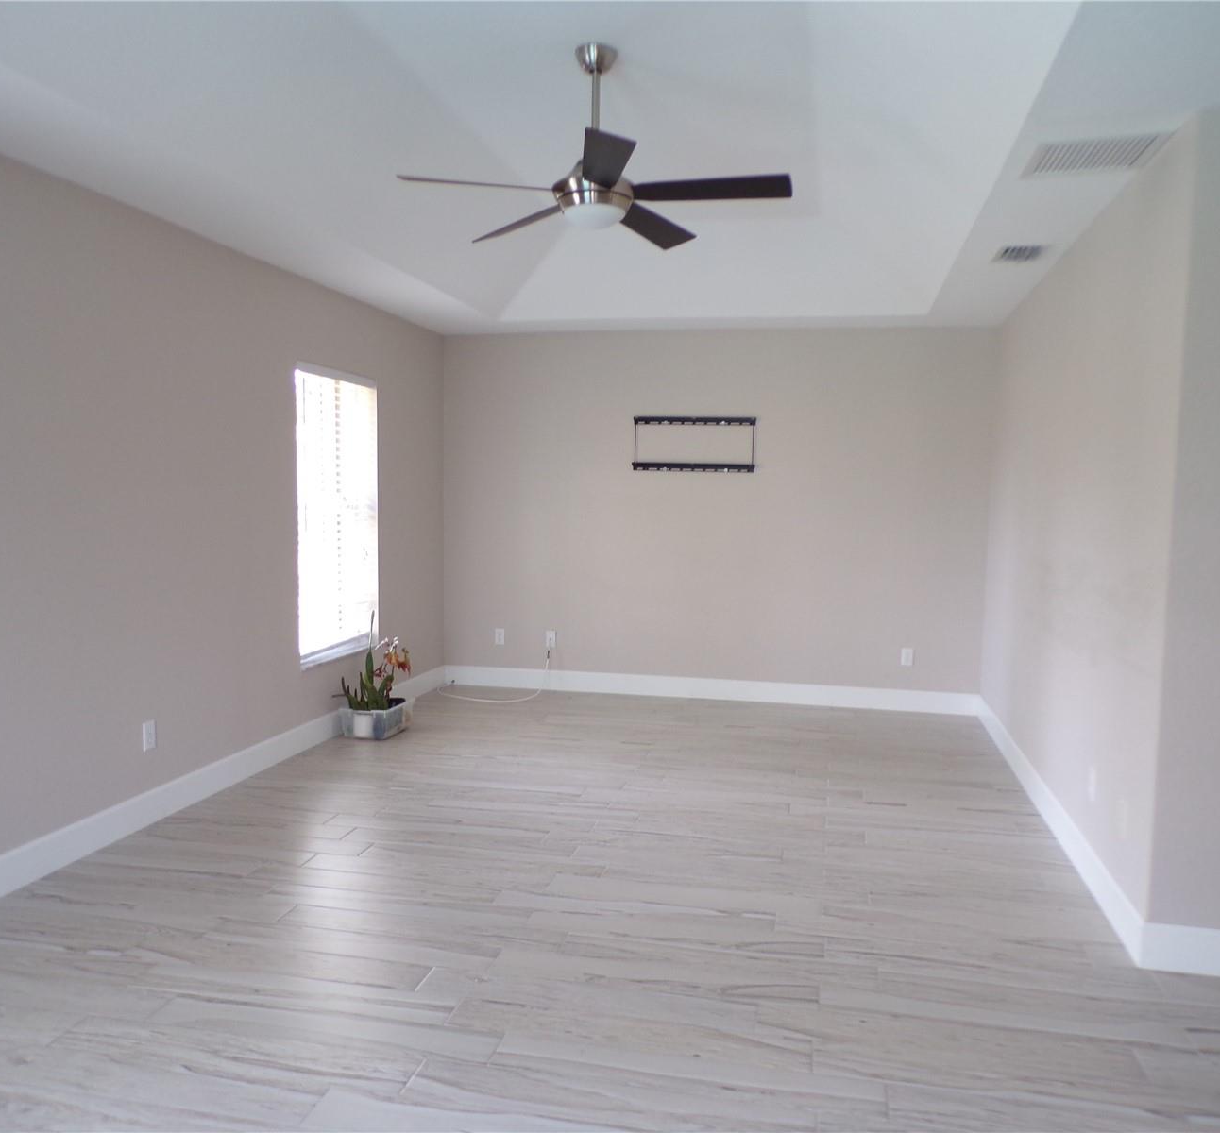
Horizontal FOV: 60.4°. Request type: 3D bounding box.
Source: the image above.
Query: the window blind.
[{"bbox_3d":[-1.516,-0.303,5.828,0.056,1.551,0.959,2,4,12],"label":"window blind"}]

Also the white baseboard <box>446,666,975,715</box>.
[{"bbox_3d":[0.584,0.823,7.007,3.617,0.140,0.020,2,4,12],"label":"white baseboard"}]

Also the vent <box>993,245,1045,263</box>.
[{"bbox_3d":[1.768,-1.340,4.526,0.197,0.020,0.321,2,4,12],"label":"vent"}]

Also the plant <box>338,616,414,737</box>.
[{"bbox_3d":[-1.296,0.597,5.906,0.327,0.688,0.403,2,4,12],"label":"plant"}]

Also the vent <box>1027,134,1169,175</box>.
[{"bbox_3d":[1.483,-1.250,3.221,0.366,0.020,0.364,2,4,12],"label":"vent"}]

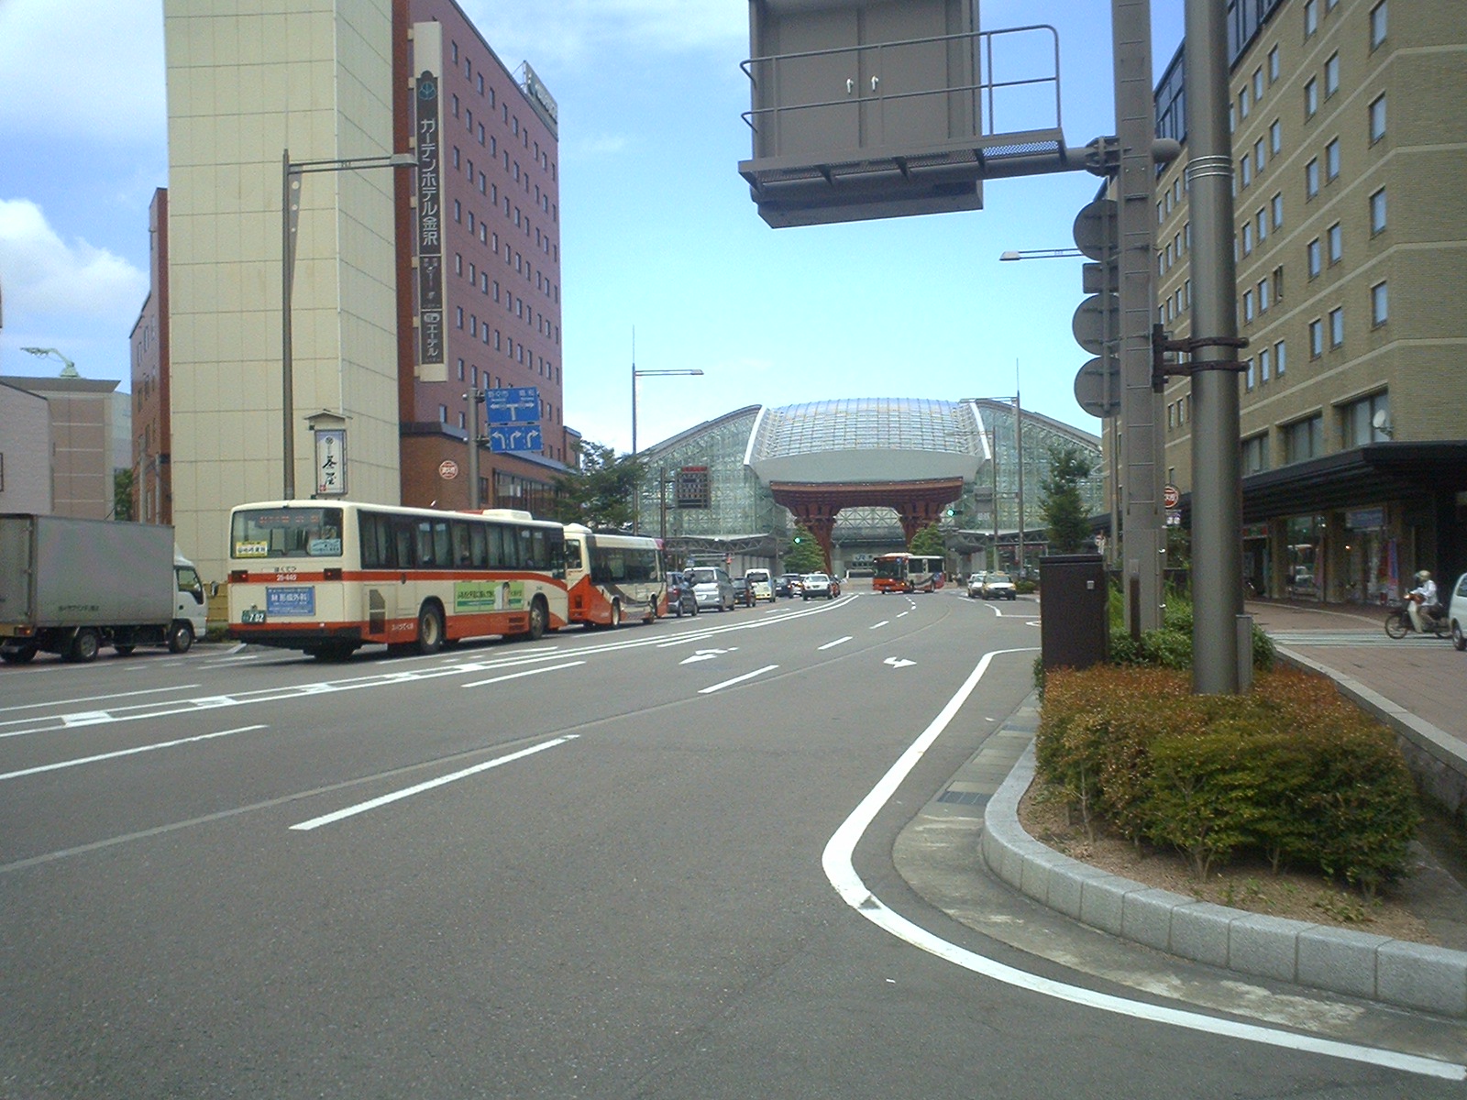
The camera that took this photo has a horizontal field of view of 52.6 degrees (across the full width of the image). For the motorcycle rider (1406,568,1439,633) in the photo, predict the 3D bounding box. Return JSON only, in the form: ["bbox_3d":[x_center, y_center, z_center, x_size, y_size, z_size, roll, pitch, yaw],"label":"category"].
[{"bbox_3d":[14.792,1.093,31.800,0.680,1.360,0.520,-1,-1,-5],"label":"motorcycle rider"}]

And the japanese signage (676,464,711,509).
[{"bbox_3d":[-2.042,-3.162,75.500,1.750,2.200,0.300,-1,-1,8],"label":"japanese signage"}]

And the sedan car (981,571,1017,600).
[{"bbox_3d":[15.298,2.113,85.796,1.700,1.540,4.600,-1,-1,7],"label":"sedan car"}]

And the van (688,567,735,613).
[{"bbox_3d":[-1.016,1.759,65.718,1.720,1.850,4.600,-1,-1,8],"label":"van"}]

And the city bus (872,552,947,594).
[{"bbox_3d":[13.775,1.789,115.531,2.350,3.020,9.000,-2,-1,28],"label":"city bus"}]

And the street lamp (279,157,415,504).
[{"bbox_3d":[-9.002,-3.716,34.943,3.380,11.850,0.400,-1,-1,13],"label":"street lamp"}]

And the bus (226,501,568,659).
[{"bbox_3d":[-6.668,0.618,31.954,2.500,3.030,11.200,-1,-1,12],"label":"bus"}]

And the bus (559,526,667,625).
[{"bbox_3d":[-4.409,0.883,48.468,2.330,3.060,9.100,-1,-1,12],"label":"bus"}]

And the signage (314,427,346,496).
[{"bbox_3d":[-13.580,-2.955,50.000,1.050,2.250,0.280,-1,-1,9],"label":"signage"}]

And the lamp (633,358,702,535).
[{"bbox_3d":[-3.097,-3.117,71.286,3.400,11.850,0.400,-1,-1,4],"label":"lamp"}]

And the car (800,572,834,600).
[{"bbox_3d":[5.194,2.236,89.798,1.700,1.540,4.600,-1,-1,6],"label":"car"}]

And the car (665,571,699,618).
[{"bbox_3d":[-2.408,1.663,55.378,1.670,1.600,3.900,-1,-1,10],"label":"car"}]

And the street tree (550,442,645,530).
[{"bbox_3d":[-5.602,-0.928,61.937,4.000,7.200,4.000,-1,-1,9],"label":"street tree"}]

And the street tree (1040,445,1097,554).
[{"bbox_3d":[13.825,-1.026,60.942,2.050,6.575,2.050,-1,-1,0],"label":"street tree"}]

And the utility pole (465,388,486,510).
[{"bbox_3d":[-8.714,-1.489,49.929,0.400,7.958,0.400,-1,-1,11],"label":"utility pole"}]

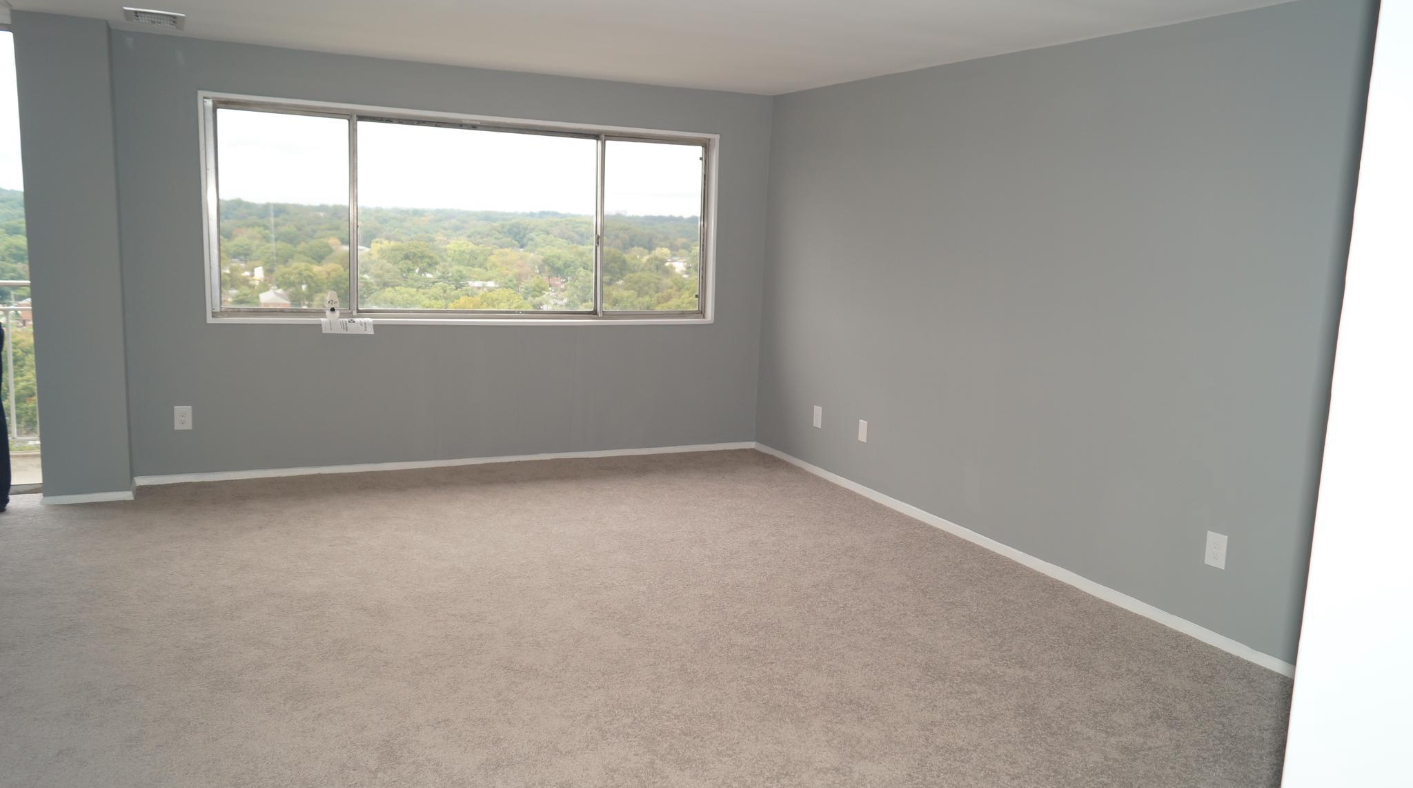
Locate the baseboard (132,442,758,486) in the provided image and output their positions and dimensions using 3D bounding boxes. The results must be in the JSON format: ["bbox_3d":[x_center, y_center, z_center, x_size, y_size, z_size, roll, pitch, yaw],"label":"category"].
[{"bbox_3d":[-1.401,0.427,6.703,3.895,0.046,0.014,-2,10,-26],"label":"baseboard"}]

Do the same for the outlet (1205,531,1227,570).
[{"bbox_3d":[1.997,0.614,4.151,0.010,0.134,0.089,-2,10,-26],"label":"outlet"}]

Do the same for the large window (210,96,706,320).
[{"bbox_3d":[-1.360,-1.059,6.509,3.140,1.265,0.110,-2,10,-26],"label":"large window"}]

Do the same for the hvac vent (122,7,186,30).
[{"bbox_3d":[-2.663,-1.805,5.118,0.260,0.020,0.420,-2,10,-26],"label":"hvac vent"}]

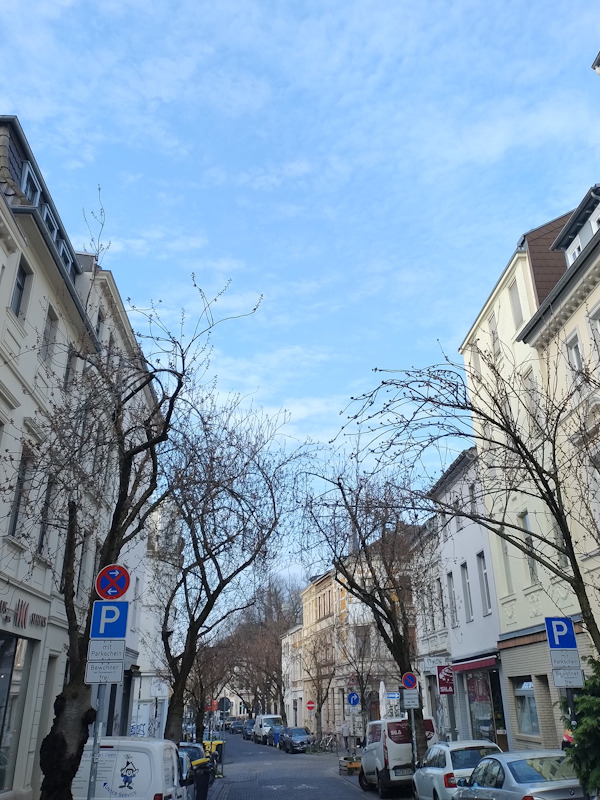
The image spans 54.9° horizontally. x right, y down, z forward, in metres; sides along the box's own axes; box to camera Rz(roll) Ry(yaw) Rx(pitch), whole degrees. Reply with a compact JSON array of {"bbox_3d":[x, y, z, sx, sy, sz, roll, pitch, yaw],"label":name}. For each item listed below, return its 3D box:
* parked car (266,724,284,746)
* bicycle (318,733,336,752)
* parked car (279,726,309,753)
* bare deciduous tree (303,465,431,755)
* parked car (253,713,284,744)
[{"bbox_3d":[-2.163,29.631,51.000,1.760,1.500,4.100,4,-26,-9],"label":"parked car"},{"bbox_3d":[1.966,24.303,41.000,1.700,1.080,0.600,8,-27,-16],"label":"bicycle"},{"bbox_3d":[-0.489,25.575,43.500,1.820,1.530,4.300,4,-26,-9],"label":"parked car"},{"bbox_3d":[2.200,7.411,18.889,4.300,9.600,4.400,2,-26,-5],"label":"bare deciduous tree"},{"bbox_3d":[-3.212,33.075,58.000,2.080,2.400,5.400,4,-26,-9],"label":"parked car"}]

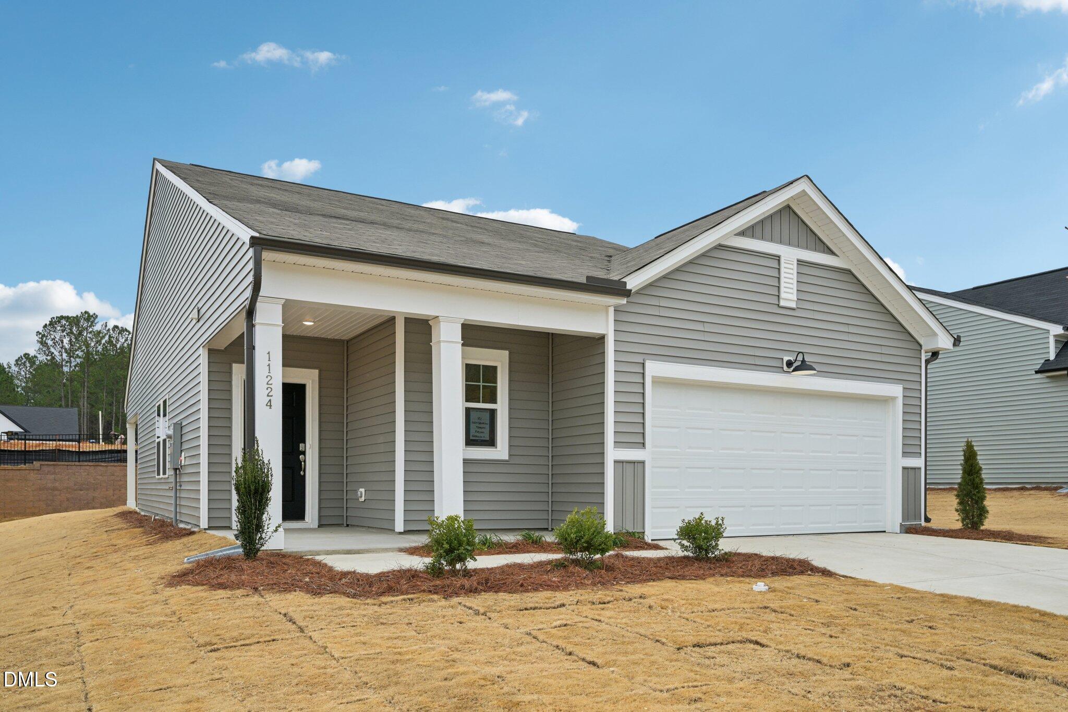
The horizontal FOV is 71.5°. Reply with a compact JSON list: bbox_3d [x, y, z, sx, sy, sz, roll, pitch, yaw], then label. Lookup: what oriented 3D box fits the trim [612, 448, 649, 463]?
[{"bbox_3d":[1.241,1.279,9.552,0.535,0.156,0.050,3,-7,-29],"label":"trim"}]

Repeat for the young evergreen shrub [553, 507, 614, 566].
[{"bbox_3d":[0.483,1.743,7.155,0.565,0.575,0.545,0,-6,0],"label":"young evergreen shrub"}]

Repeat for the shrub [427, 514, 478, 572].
[{"bbox_3d":[-0.725,1.657,6.543,0.454,0.525,0.454,0,-6,0],"label":"shrub"}]

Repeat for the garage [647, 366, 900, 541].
[{"bbox_3d":[3.614,1.497,10.815,4.846,2.160,0.121,3,-7,-29],"label":"garage"}]

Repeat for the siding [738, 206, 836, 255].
[{"bbox_3d":[3.751,-1.919,10.930,2.049,0.606,0.061,3,-7,-29],"label":"siding"}]

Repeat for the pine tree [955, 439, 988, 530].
[{"bbox_3d":[7.242,2.127,12.273,0.555,1.494,0.535,3,-7,-29],"label":"pine tree"}]

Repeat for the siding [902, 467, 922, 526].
[{"bbox_3d":[6.022,2.223,11.829,0.474,0.919,0.050,3,-7,-29],"label":"siding"}]

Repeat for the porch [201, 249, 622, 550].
[{"bbox_3d":[-1.843,0.696,10.143,4.391,3.099,3.634,3,-7,-29],"label":"porch"}]

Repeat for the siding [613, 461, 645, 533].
[{"bbox_3d":[1.231,1.810,9.517,0.485,0.919,0.050,3,-7,-29],"label":"siding"}]

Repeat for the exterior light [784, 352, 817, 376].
[{"bbox_3d":[3.829,0.108,10.617,0.363,0.343,0.454,3,-7,-29],"label":"exterior light"}]

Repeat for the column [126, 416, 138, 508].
[{"bbox_3d":[-11.040,2.910,20.357,0.283,2.473,0.283,3,-7,-29],"label":"column"}]

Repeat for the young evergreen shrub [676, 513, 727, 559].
[{"bbox_3d":[1.743,1.874,7.708,0.525,0.495,0.505,0,-6,0],"label":"young evergreen shrub"}]

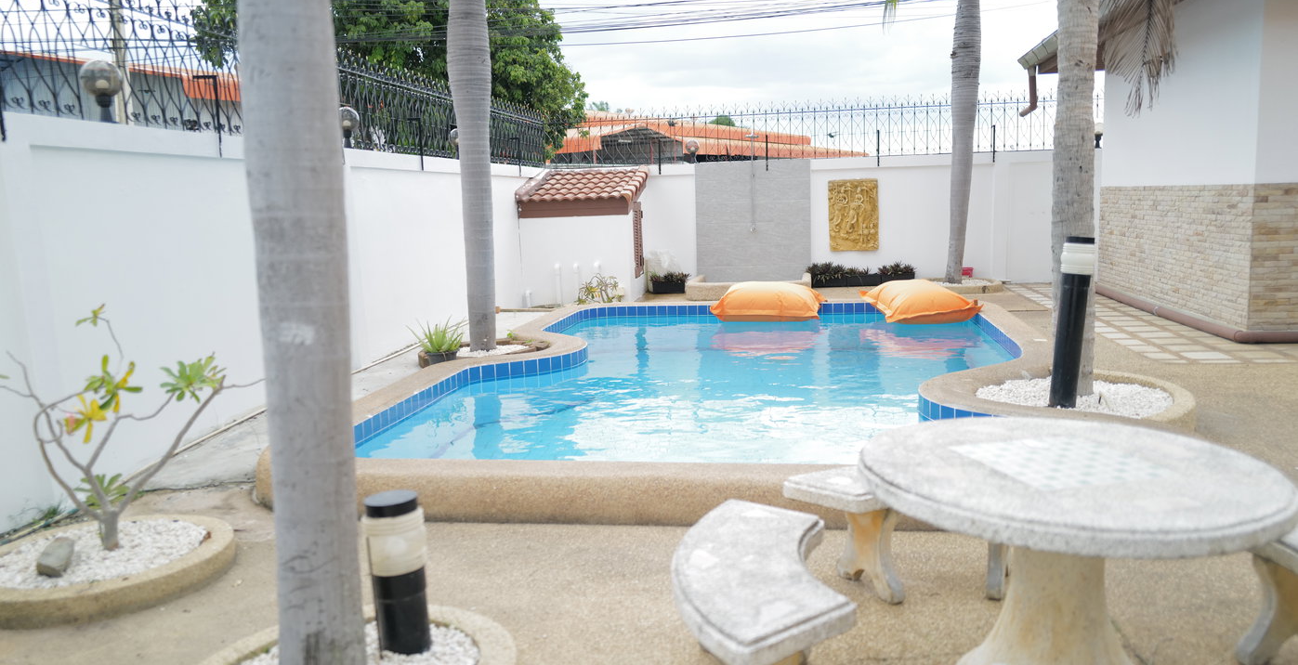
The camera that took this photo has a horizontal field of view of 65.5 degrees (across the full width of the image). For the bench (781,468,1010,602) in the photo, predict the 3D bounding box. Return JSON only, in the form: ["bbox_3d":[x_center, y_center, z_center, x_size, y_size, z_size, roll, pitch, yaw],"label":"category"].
[{"bbox_3d":[1.010,0.700,3.558,1.092,0.388,0.452,-2,8,-7],"label":"bench"}]

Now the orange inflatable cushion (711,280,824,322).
[{"bbox_3d":[1.217,-0.319,10.316,1.150,0.400,0.950,-1,8,6],"label":"orange inflatable cushion"}]

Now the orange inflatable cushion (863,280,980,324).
[{"bbox_3d":[2.715,-0.333,10.155,1.080,0.400,0.930,-2,8,-3],"label":"orange inflatable cushion"}]

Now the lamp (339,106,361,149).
[{"bbox_3d":[-2.383,-1.622,7.995,0.172,0.330,0.172,-1,8,6],"label":"lamp"}]

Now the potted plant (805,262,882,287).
[{"bbox_3d":[2.713,-0.786,14.072,1.020,0.360,0.320,-1,8,6],"label":"potted plant"}]

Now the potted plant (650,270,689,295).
[{"bbox_3d":[0.276,-0.721,14.136,0.550,0.330,0.300,-1,8,6],"label":"potted plant"}]

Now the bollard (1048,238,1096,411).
[{"bbox_3d":[2.340,-0.057,5.601,0.175,0.926,0.175,4,8,5],"label":"bollard"}]

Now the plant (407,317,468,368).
[{"bbox_3d":[-1.678,0.088,8.060,0.400,0.410,0.380,-1,8,6],"label":"plant"}]

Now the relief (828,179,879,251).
[{"bbox_3d":[2.846,-1.634,14.050,0.700,1.000,0.070,-1,8,6],"label":"relief"}]

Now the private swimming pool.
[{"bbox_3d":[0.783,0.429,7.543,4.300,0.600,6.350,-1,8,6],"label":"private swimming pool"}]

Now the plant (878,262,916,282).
[{"bbox_3d":[3.461,-0.792,14.094,0.540,0.330,0.300,-1,8,6],"label":"plant"}]

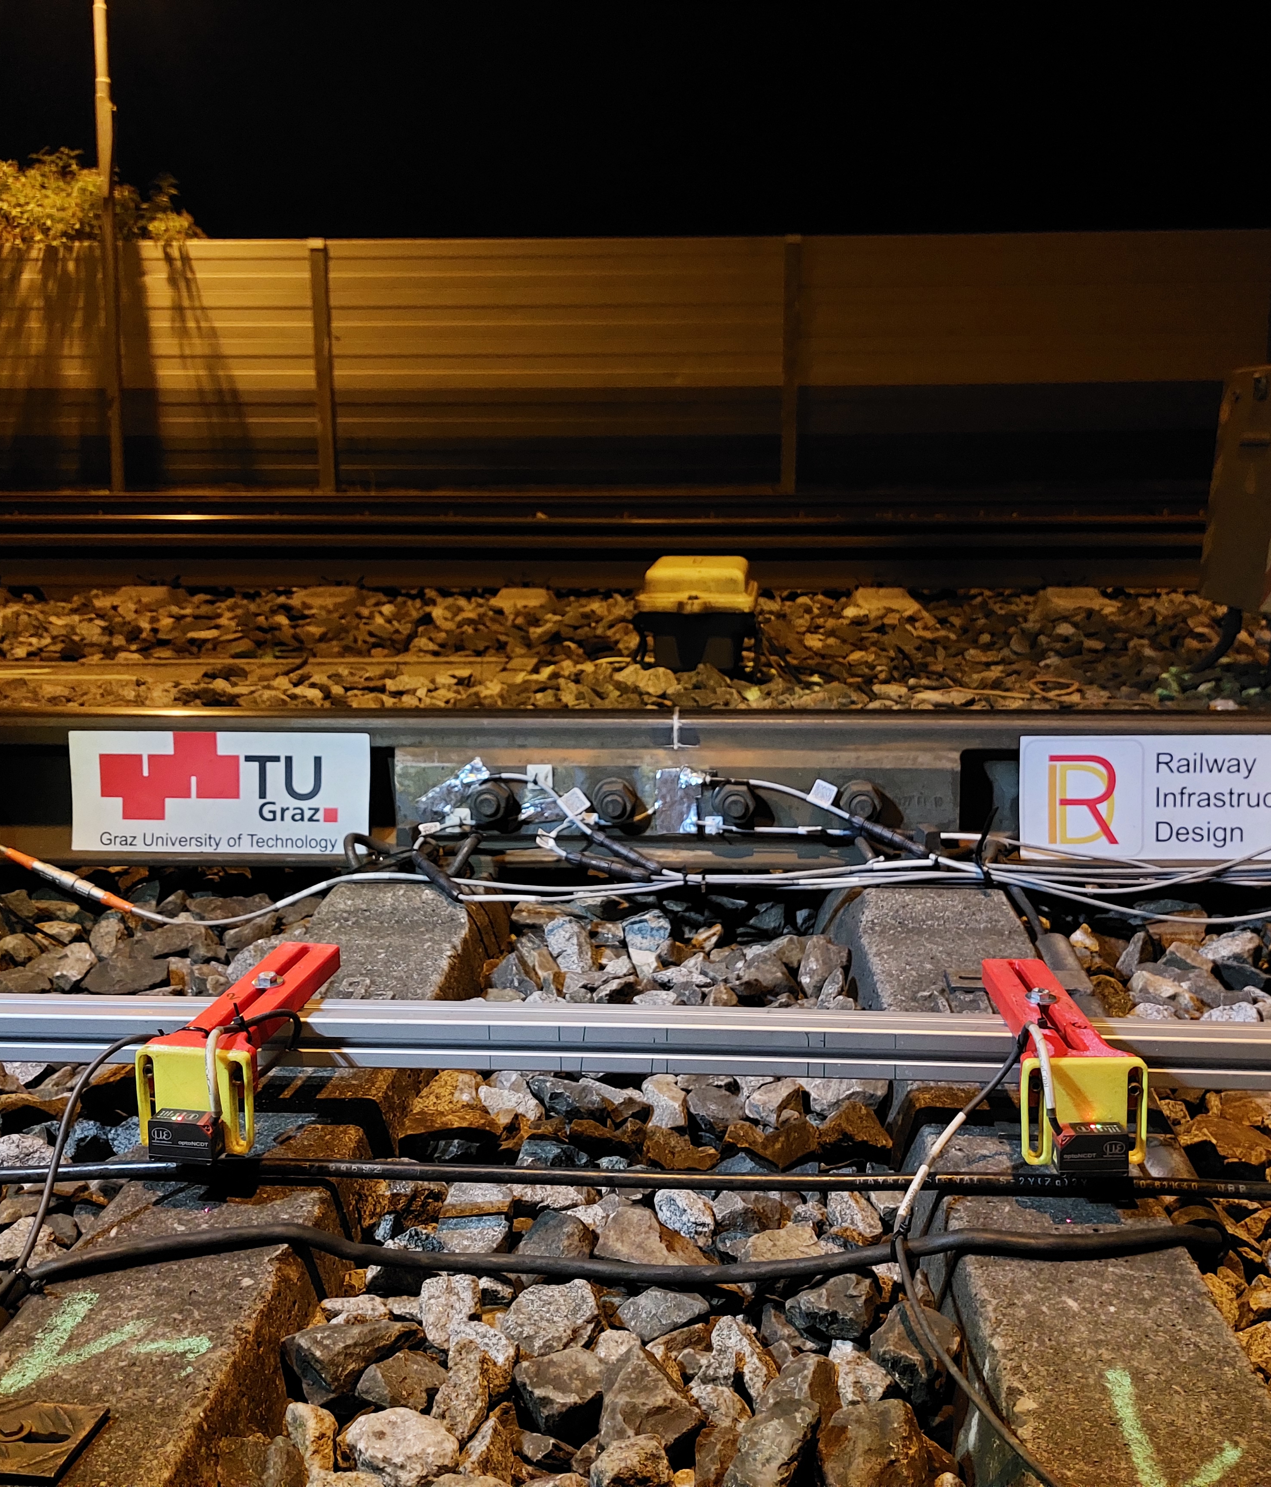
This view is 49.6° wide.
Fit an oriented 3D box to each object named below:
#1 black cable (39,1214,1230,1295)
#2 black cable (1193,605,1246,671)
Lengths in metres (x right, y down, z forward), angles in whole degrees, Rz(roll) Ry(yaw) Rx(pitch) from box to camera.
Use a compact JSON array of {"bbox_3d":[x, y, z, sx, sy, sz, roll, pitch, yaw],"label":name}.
[{"bbox_3d":[0.003,0.340,0.911,0.785,0.043,0.054,0,12,-2],"label":"black cable"},{"bbox_3d":[1.299,-0.232,3.050,0.120,0.140,0.060,0,12,-2],"label":"black cable"}]

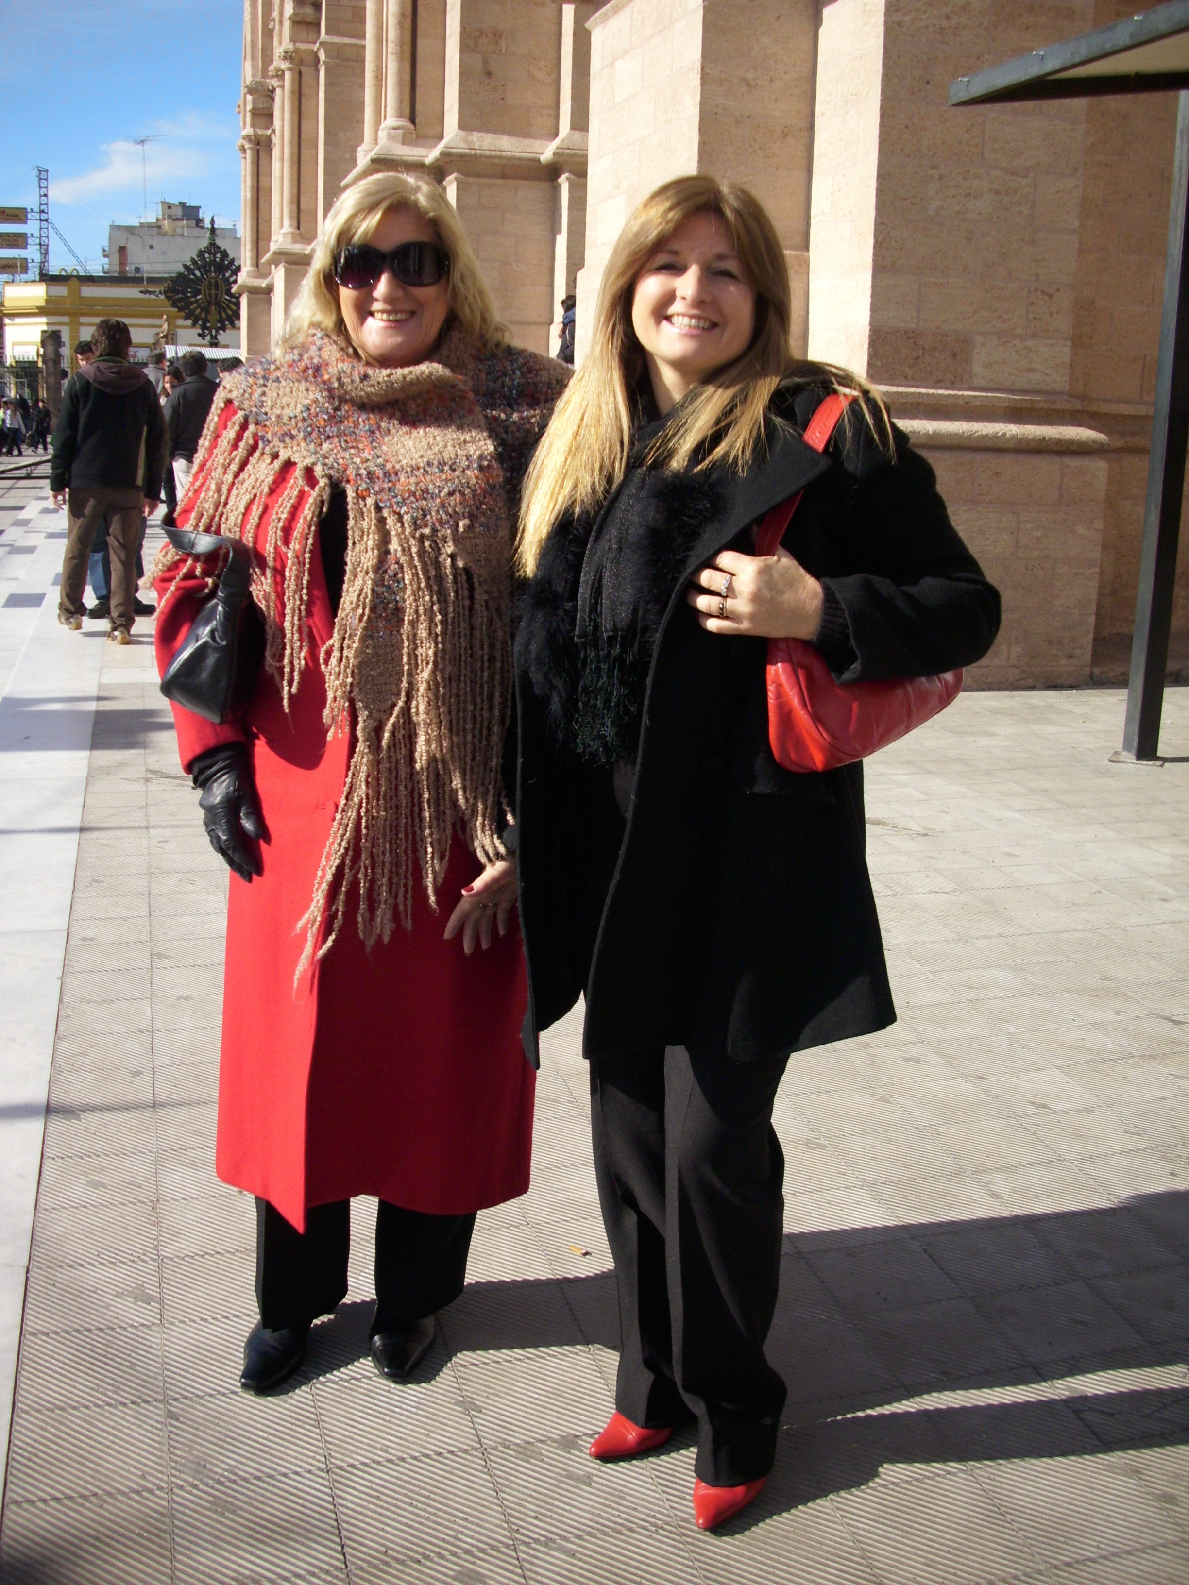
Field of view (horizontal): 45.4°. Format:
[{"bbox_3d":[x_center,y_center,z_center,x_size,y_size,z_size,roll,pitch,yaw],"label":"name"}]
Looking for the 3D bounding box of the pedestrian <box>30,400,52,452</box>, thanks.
[{"bbox_3d":[-17.081,-11.340,44.005,0.520,1.600,0.380,4,13,8],"label":"pedestrian"}]

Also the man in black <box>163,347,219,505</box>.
[{"bbox_3d":[-3.363,-2.854,11.995,0.520,1.700,0.340,0,14,-11],"label":"man in black"}]

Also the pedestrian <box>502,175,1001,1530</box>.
[{"bbox_3d":[0.153,0.130,1.804,0.540,1.700,0.420,8,15,23],"label":"pedestrian"}]

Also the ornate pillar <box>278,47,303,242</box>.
[{"bbox_3d":[-7.151,-15.246,33.490,0.550,4.257,0.550,-2,14,-18],"label":"ornate pillar"}]

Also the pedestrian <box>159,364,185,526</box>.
[{"bbox_3d":[-3.863,-3.110,13.084,0.460,1.600,0.320,2,13,-1],"label":"pedestrian"}]

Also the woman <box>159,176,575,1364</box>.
[{"bbox_3d":[-0.310,0.041,2.002,0.530,1.700,0.400,4,13,8],"label":"woman"}]

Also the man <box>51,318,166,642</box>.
[{"bbox_3d":[-2.772,-1.802,8.137,0.600,1.740,0.380,-4,15,-24],"label":"man"}]

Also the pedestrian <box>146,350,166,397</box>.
[{"bbox_3d":[-5.290,-4.460,17.195,0.500,1.700,0.330,5,14,13],"label":"pedestrian"}]

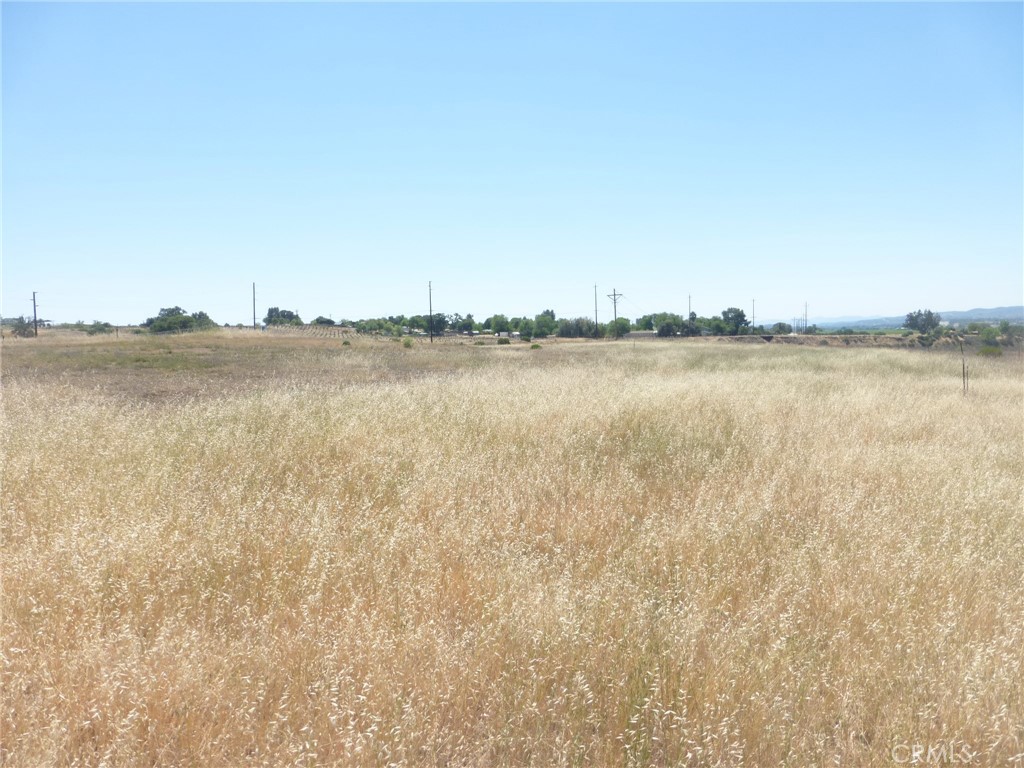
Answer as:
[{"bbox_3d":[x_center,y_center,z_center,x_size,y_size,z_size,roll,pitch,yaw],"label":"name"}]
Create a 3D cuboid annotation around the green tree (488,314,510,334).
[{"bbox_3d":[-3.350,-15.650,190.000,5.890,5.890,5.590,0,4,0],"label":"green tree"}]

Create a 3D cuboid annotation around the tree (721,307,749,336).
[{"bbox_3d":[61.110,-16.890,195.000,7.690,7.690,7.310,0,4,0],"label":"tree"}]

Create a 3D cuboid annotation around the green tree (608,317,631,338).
[{"bbox_3d":[24.980,-13.130,165.000,5.110,5.110,4.860,0,4,0],"label":"green tree"}]

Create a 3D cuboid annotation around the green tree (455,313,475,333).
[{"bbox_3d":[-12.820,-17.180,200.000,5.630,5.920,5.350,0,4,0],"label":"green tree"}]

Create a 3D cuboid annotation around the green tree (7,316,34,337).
[{"bbox_3d":[-82.730,-9.630,120.000,4.060,3.550,3.850,0,4,0],"label":"green tree"}]

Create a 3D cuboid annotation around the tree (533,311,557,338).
[{"bbox_3d":[7.690,-14.080,168.000,5.680,6.630,5.390,0,4,0],"label":"tree"}]

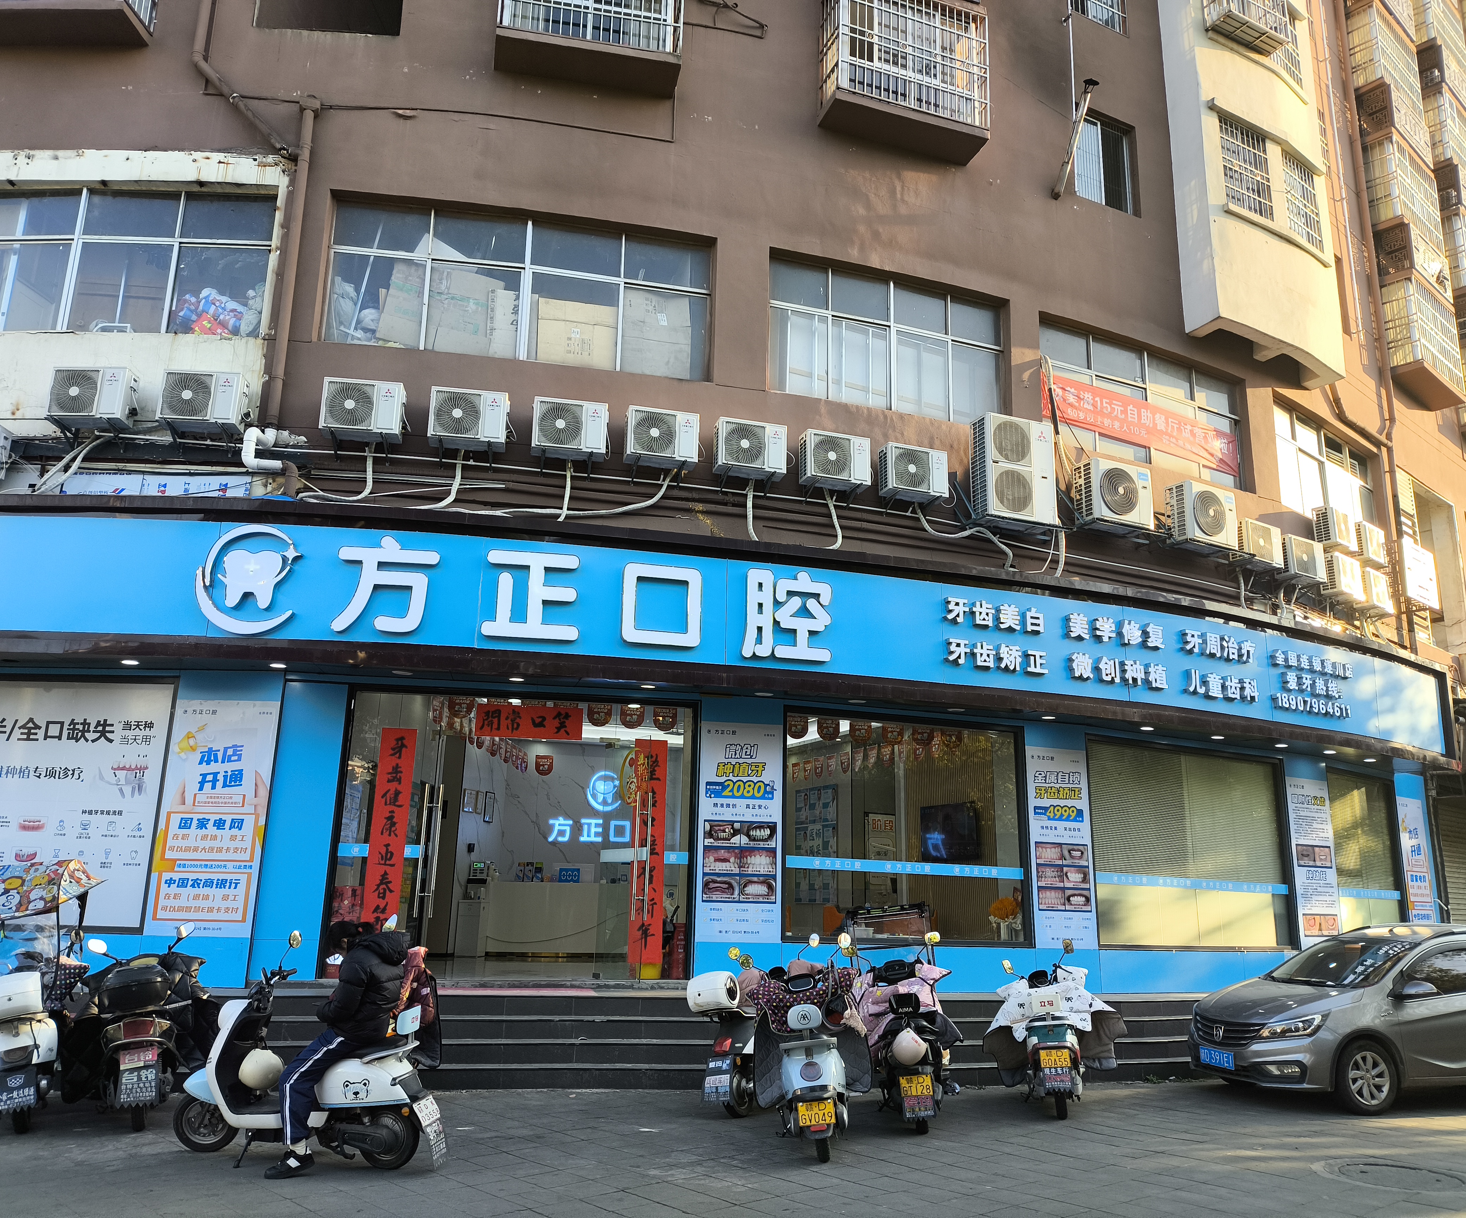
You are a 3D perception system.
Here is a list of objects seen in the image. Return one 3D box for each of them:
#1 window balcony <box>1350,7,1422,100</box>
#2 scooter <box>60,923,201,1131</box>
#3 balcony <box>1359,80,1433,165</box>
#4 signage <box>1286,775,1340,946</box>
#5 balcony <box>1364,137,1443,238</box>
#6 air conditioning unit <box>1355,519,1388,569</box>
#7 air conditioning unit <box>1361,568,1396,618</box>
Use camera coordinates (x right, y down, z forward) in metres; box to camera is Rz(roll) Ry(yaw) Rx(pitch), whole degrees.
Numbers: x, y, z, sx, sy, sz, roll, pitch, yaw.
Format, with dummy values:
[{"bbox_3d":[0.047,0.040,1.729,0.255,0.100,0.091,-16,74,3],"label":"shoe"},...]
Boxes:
[{"bbox_3d":[12.841,-10.575,23.071,2.050,1.700,0.580,14,-19,-39],"label":"window balcony"},{"bbox_3d":[-4.101,2.895,8.255,0.900,1.250,1.750,8,-16,-24],"label":"scooter"},{"bbox_3d":[12.824,-9.164,22.736,1.950,0.950,0.650,14,-19,-39],"label":"balcony"},{"bbox_3d":[7.583,3.306,15.249,0.830,2.170,0.050,9,-17,-28],"label":"signage"},{"bbox_3d":[13.026,-7.886,22.724,2.077,1.920,0.558,14,-19,-39],"label":"balcony"},{"bbox_3d":[10.000,-0.990,18.500,0.800,0.560,0.290,14,-19,-39],"label":"air conditioning unit"},{"bbox_3d":[9.227,-0.232,16.927,0.760,0.560,0.275,14,-19,-39],"label":"air conditioning unit"}]

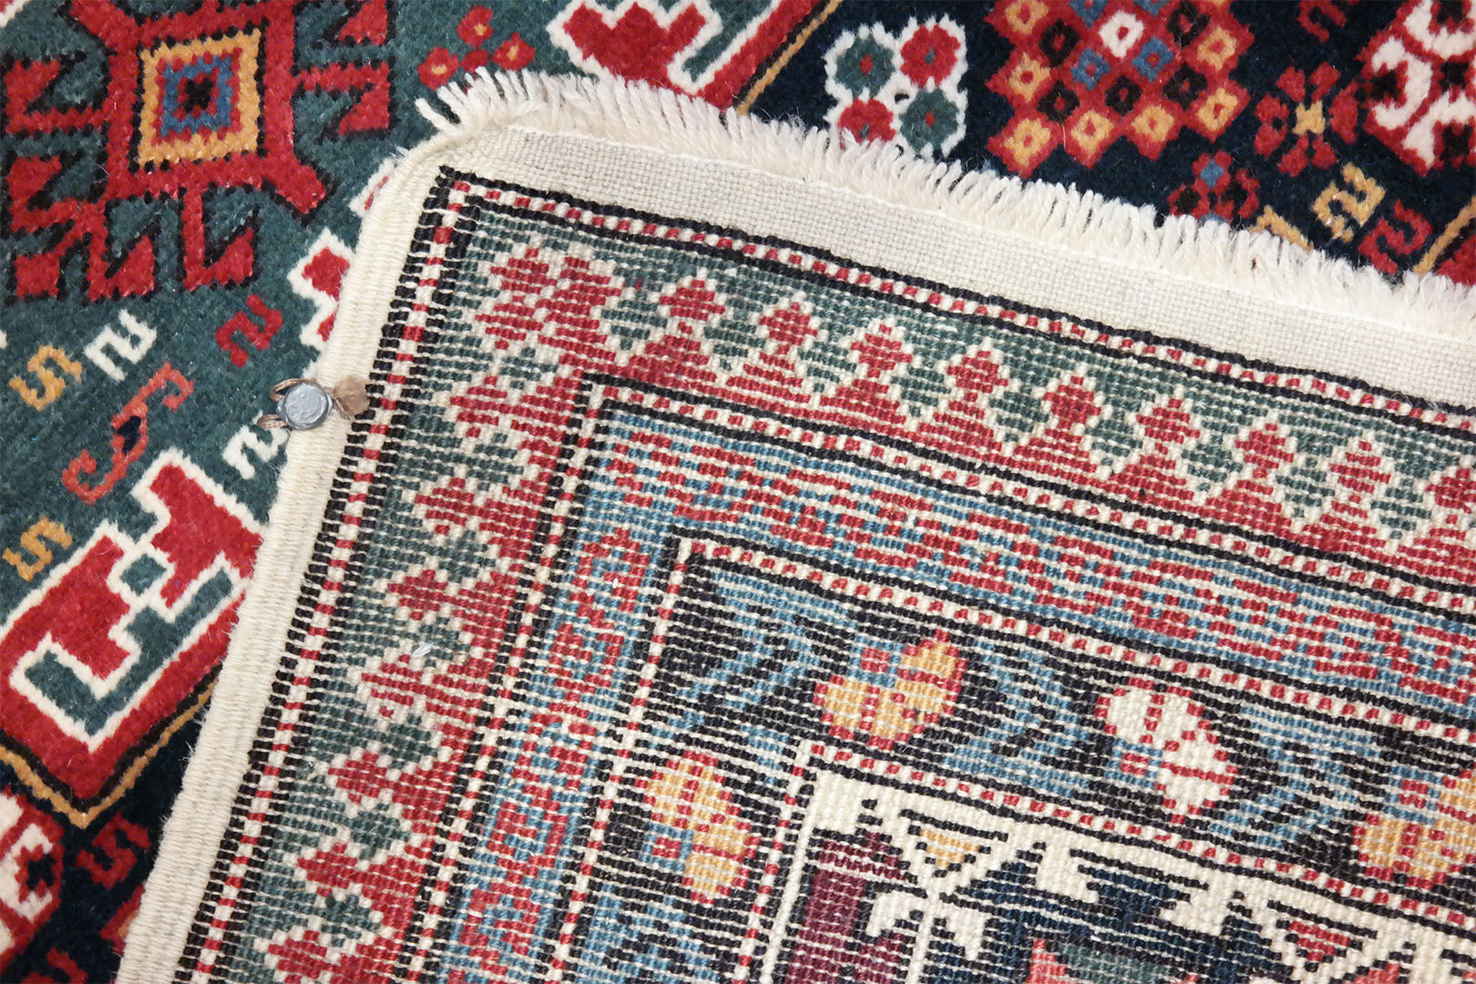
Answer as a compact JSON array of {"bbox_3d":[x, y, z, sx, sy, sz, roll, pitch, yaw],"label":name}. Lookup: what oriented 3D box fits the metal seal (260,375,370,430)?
[{"bbox_3d":[-0.098,-0.021,0.760,0.025,0.006,0.012,-5,76,-1],"label":"metal seal"}]

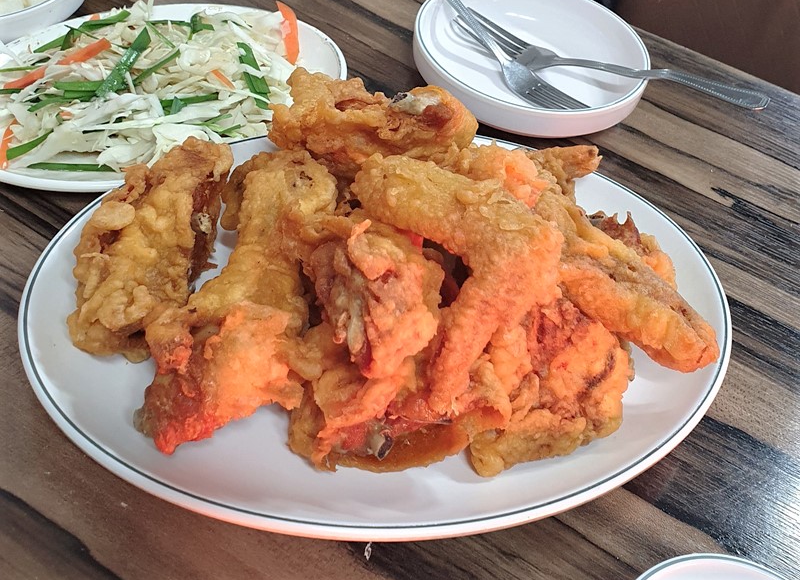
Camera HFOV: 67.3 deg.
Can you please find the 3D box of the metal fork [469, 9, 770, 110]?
[{"bbox_3d":[0.127,-0.146,0.379,0.203,0.018,0.026,23,55,17],"label":"metal fork"}]

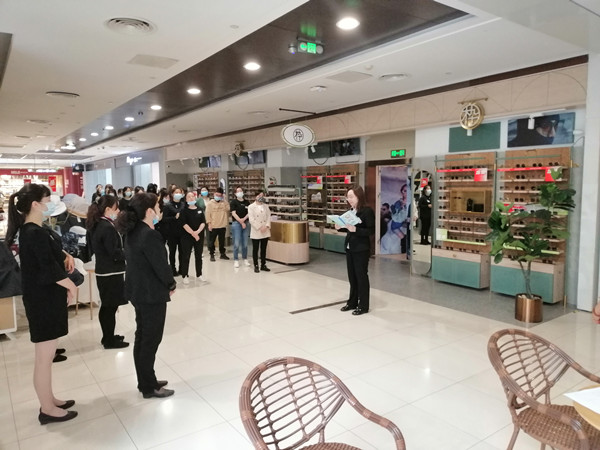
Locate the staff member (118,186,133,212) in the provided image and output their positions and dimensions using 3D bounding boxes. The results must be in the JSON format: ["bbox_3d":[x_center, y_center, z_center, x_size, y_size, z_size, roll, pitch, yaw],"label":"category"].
[{"bbox_3d":[-3.542,0.014,9.349,0.440,1.600,0.300,-5,7,-35],"label":"staff member"}]

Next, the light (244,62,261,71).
[{"bbox_3d":[-0.652,-2.196,6.186,0.200,0.060,0.200,-5,7,-35],"label":"light"}]

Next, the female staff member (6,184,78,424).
[{"bbox_3d":[-1.779,0.549,3.186,0.460,1.640,0.440,-5,7,-38],"label":"female staff member"}]

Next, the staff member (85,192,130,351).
[{"bbox_3d":[-1.962,0.466,4.627,0.400,1.540,0.430,-5,7,-35],"label":"staff member"}]

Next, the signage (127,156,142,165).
[{"bbox_3d":[-7.671,-2.981,20.878,0.080,0.370,2.300,-5,7,-35],"label":"signage"}]

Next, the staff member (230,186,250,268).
[{"bbox_3d":[-1.205,0.036,9.091,0.440,1.592,0.300,-2,6,-14],"label":"staff member"}]

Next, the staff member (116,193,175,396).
[{"bbox_3d":[-1.181,0.546,3.504,0.400,1.570,0.440,-5,7,-35],"label":"staff member"}]

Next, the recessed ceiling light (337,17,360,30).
[{"bbox_3d":[0.490,-2.056,4.552,0.200,0.060,0.200,-5,7,-35],"label":"recessed ceiling light"}]

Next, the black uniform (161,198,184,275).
[{"bbox_3d":[-2.297,0.223,8.264,0.450,1.310,0.290,-3,6,-23],"label":"black uniform"}]

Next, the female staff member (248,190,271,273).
[{"bbox_3d":[-0.763,0.107,8.666,0.450,1.519,0.290,-2,6,-16],"label":"female staff member"}]

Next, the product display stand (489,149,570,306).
[{"bbox_3d":[3.152,-0.005,6.216,0.330,2.050,0.920,-5,7,-35],"label":"product display stand"}]

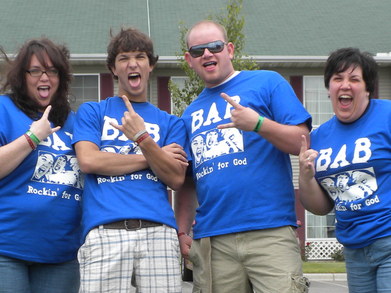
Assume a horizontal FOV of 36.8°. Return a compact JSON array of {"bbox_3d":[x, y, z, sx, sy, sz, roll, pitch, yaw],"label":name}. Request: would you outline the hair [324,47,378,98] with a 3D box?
[{"bbox_3d":[0.600,-0.282,2.250,0.200,0.210,0.225,1,-5,25],"label":"hair"}]

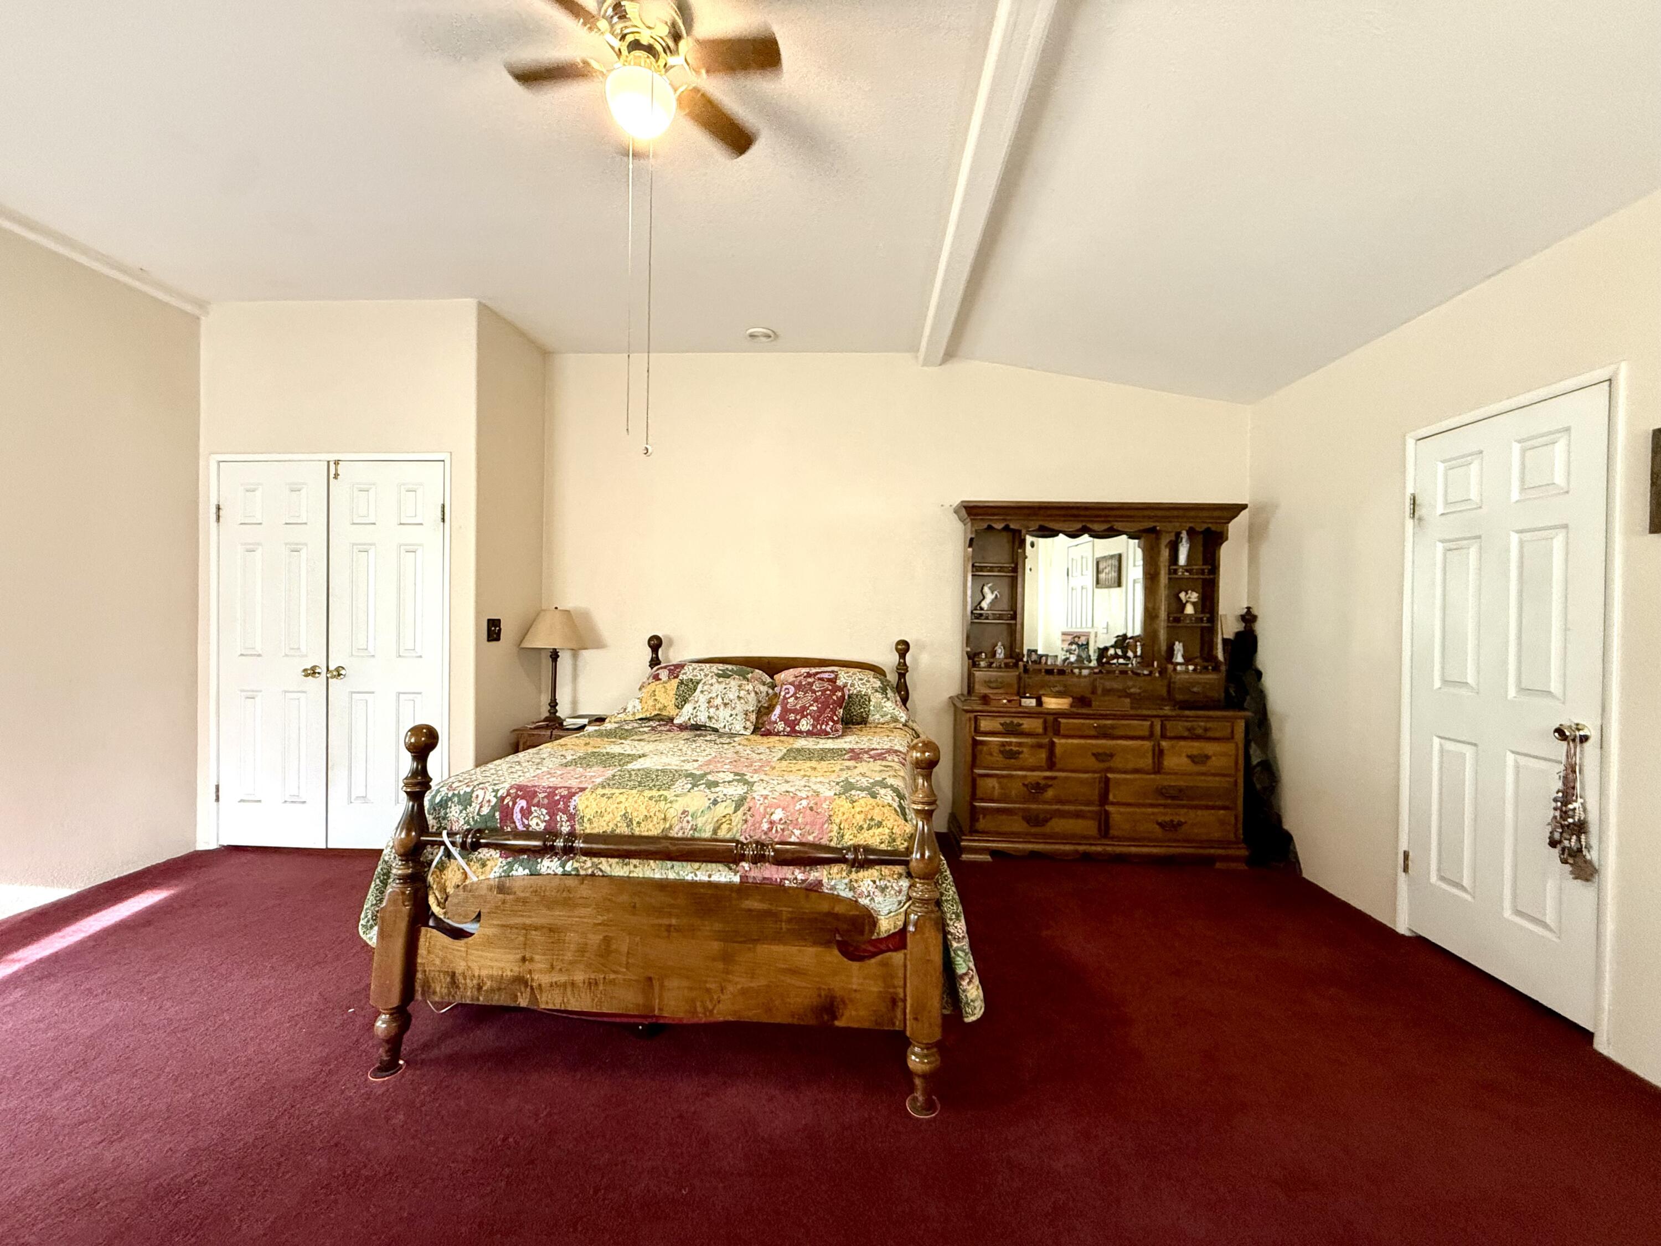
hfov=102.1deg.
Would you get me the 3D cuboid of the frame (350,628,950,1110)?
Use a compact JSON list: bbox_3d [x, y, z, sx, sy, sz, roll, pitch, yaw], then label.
[{"bbox_3d":[-0.376,0.652,2.742,1.495,1.126,2.059,1,1,5],"label":"frame"}]

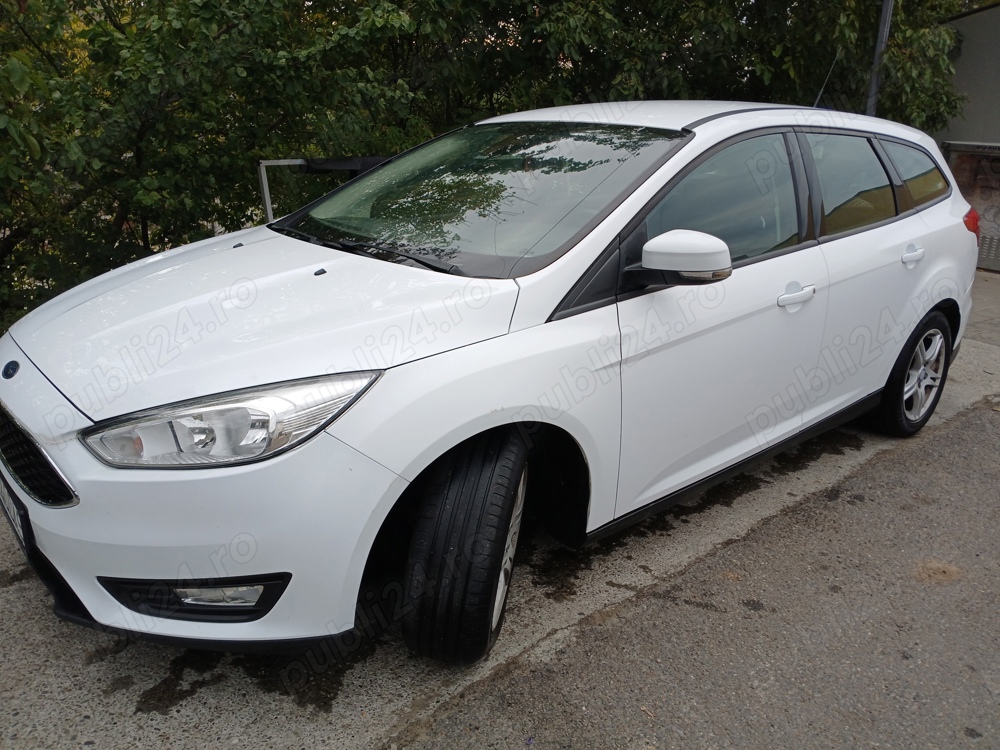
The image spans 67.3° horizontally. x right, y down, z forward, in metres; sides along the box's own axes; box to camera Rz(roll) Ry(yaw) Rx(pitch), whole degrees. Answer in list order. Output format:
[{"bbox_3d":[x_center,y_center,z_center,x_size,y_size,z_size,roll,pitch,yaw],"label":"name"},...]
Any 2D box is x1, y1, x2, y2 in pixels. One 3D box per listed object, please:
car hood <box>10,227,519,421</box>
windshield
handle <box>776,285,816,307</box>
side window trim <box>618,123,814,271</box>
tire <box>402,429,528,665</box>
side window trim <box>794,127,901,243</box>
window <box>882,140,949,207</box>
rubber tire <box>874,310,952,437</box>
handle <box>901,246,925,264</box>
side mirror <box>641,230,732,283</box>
[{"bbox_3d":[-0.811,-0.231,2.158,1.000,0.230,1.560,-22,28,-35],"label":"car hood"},{"bbox_3d":[-0.148,-0.681,2.600,1.080,0.120,1.440,-38,36,-27],"label":"windshield"},{"bbox_3d":[0.994,-0.267,2.522,0.218,0.043,0.046,-14,23,-38],"label":"handle"},{"bbox_3d":[0.704,-0.566,2.373,1.157,0.504,0.070,-13,-6,-38],"label":"side window trim"},{"bbox_3d":[-0.074,0.427,1.986,0.210,0.632,0.632,10,18,7],"label":"tire"},{"bbox_3d":[1.399,-0.756,2.956,0.904,0.446,0.070,-13,-6,-40],"label":"side window trim"},{"bbox_3d":[1.880,-0.910,3.390,0.686,0.300,0.045,-16,-1,-42],"label":"window"},{"bbox_3d":[1.931,-0.018,3.610,0.632,0.632,0.210,-13,22,-39],"label":"rubber tire"},{"bbox_3d":[1.697,-0.487,3.087,0.218,0.043,0.046,-15,24,-40],"label":"handle"},{"bbox_3d":[0.510,-0.323,2.052,0.155,0.145,0.215,-13,22,-39],"label":"side mirror"}]

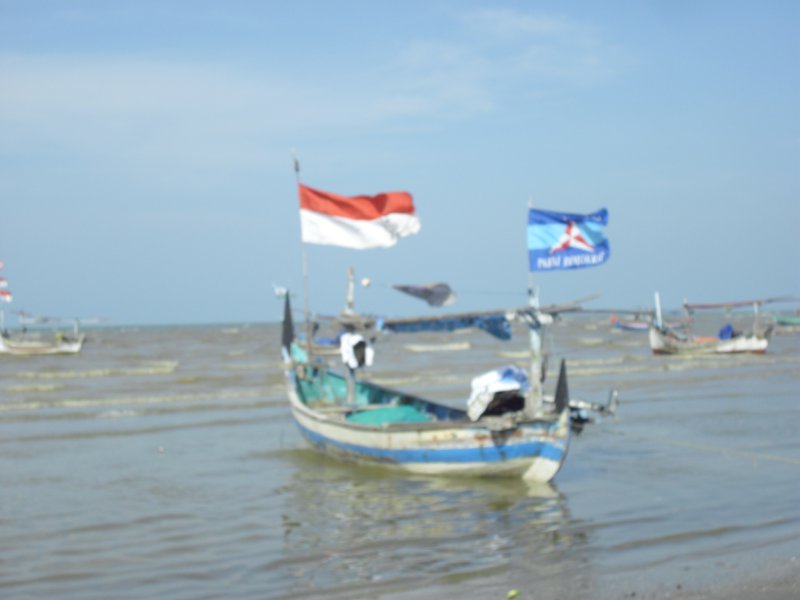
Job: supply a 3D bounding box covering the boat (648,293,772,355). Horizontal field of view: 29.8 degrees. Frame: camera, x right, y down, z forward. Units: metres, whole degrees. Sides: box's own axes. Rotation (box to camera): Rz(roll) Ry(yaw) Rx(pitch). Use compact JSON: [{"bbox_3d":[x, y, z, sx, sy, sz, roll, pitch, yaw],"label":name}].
[{"bbox_3d":[12.350,0.960,60.000,5.600,2.550,1.500,-2,-1,38],"label":"boat"}]

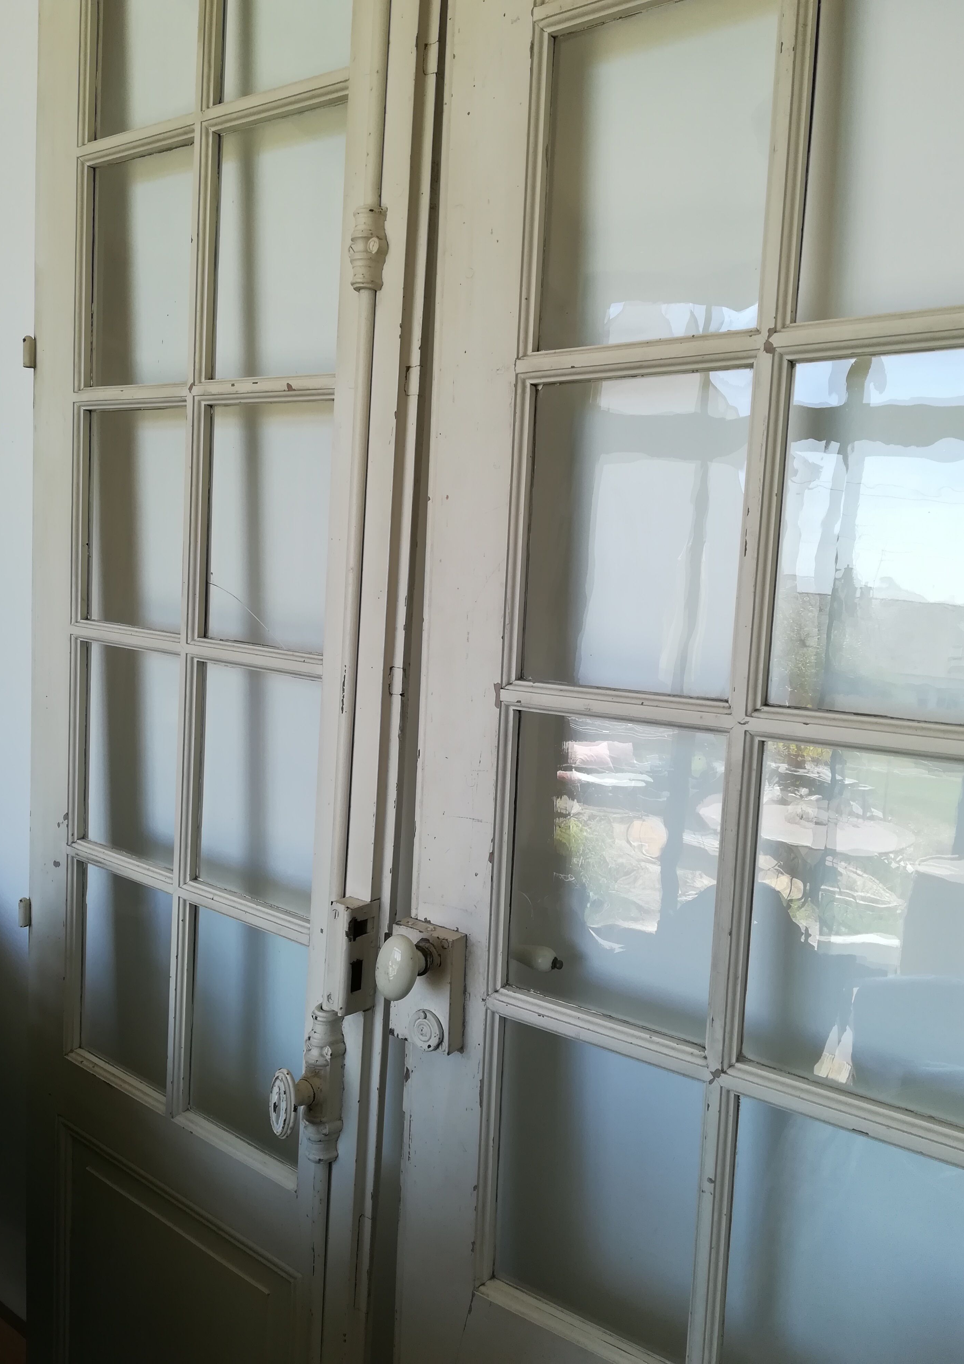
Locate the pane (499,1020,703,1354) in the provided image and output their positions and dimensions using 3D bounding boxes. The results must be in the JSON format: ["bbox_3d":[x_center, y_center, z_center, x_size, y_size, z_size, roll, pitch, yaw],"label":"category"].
[{"bbox_3d":[0.104,0.470,0.960,0.208,0.275,0.006,6,6,35],"label":"pane"}]

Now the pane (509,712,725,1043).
[{"bbox_3d":[0.117,0.171,0.933,0.208,0.270,0.006,6,6,35],"label":"pane"}]

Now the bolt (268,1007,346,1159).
[{"bbox_3d":[-0.185,0.435,1.089,0.045,0.170,0.086,9,9,35],"label":"bolt"}]

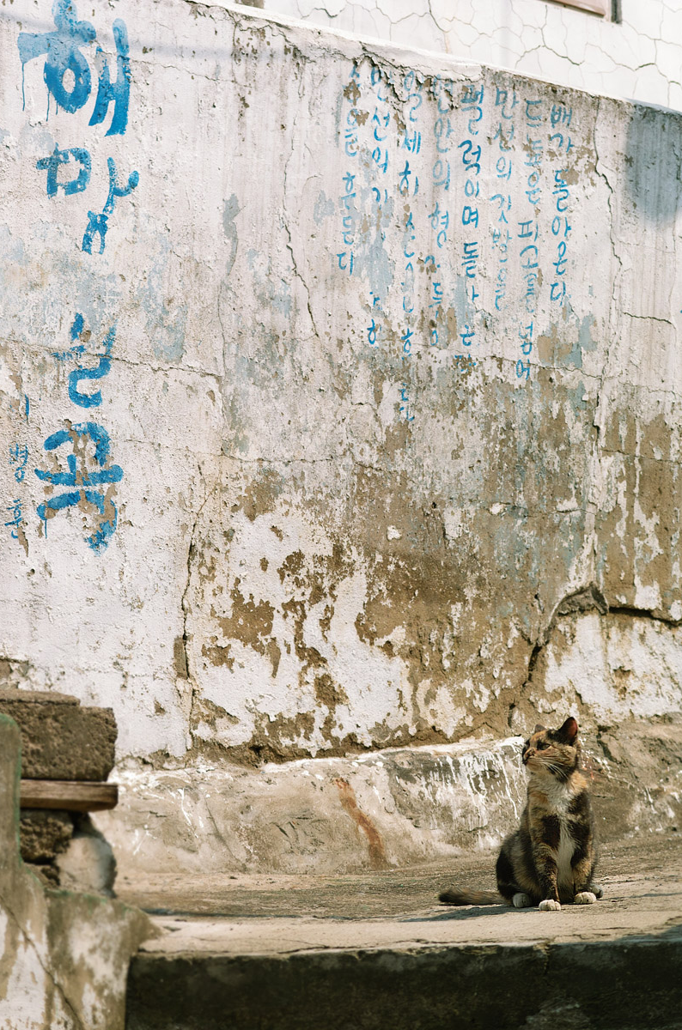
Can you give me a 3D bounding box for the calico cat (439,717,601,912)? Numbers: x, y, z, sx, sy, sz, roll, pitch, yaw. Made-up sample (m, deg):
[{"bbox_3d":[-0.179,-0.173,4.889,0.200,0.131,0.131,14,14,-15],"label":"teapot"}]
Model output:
[{"bbox_3d":[0.363,0.606,7.660,0.335,0.390,0.280,0,1,-20],"label":"calico cat"}]

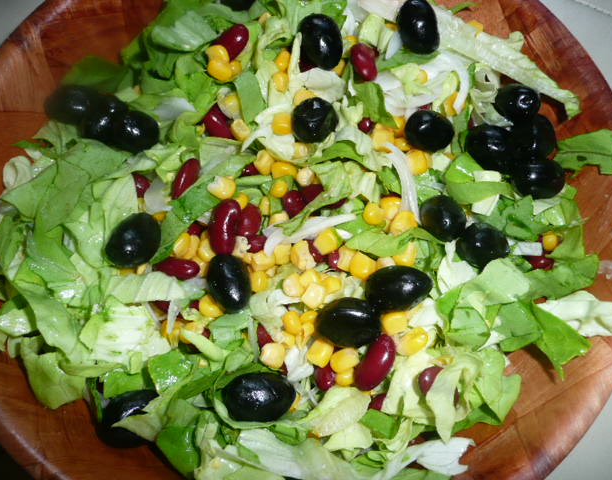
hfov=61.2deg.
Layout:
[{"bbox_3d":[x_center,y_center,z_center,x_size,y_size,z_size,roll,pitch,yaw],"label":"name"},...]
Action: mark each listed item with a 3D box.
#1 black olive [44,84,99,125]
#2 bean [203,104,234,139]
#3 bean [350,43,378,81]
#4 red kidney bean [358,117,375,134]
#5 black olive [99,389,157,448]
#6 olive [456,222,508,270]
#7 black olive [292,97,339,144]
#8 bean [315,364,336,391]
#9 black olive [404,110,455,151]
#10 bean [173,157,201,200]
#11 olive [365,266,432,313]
[{"bbox_3d":[-0.099,-0.057,0.219,0.024,0.017,0.017,5,72,1],"label":"black olive"},{"bbox_3d":[-0.037,-0.049,0.214,0.010,0.009,0.020,-35,75,-11],"label":"bean"},{"bbox_3d":[0.026,-0.080,0.233,0.011,0.009,0.018,-14,71,-5],"label":"bean"},{"bbox_3d":[0.026,-0.050,0.226,0.008,0.008,0.013,-12,44,-5],"label":"red kidney bean"},{"bbox_3d":[-0.063,0.063,0.183,0.024,0.017,0.017,-27,82,-25],"label":"black olive"},{"bbox_3d":[0.069,0.003,0.204,0.018,0.018,0.022,-42,41,-14],"label":"olive"},{"bbox_3d":[0.004,-0.050,0.214,0.018,0.022,0.018,0,103,1],"label":"black olive"},{"bbox_3d":[0.008,0.048,0.185,0.008,0.007,0.015,11,72,3],"label":"bean"},{"bbox_3d":[0.051,-0.044,0.212,0.021,0.017,0.017,16,72,5],"label":"black olive"},{"bbox_3d":[-0.048,-0.024,0.205,0.009,0.008,0.018,25,73,8],"label":"bean"},{"bbox_3d":[0.036,0.019,0.199,0.025,0.018,0.018,-9,71,-4],"label":"olive"}]

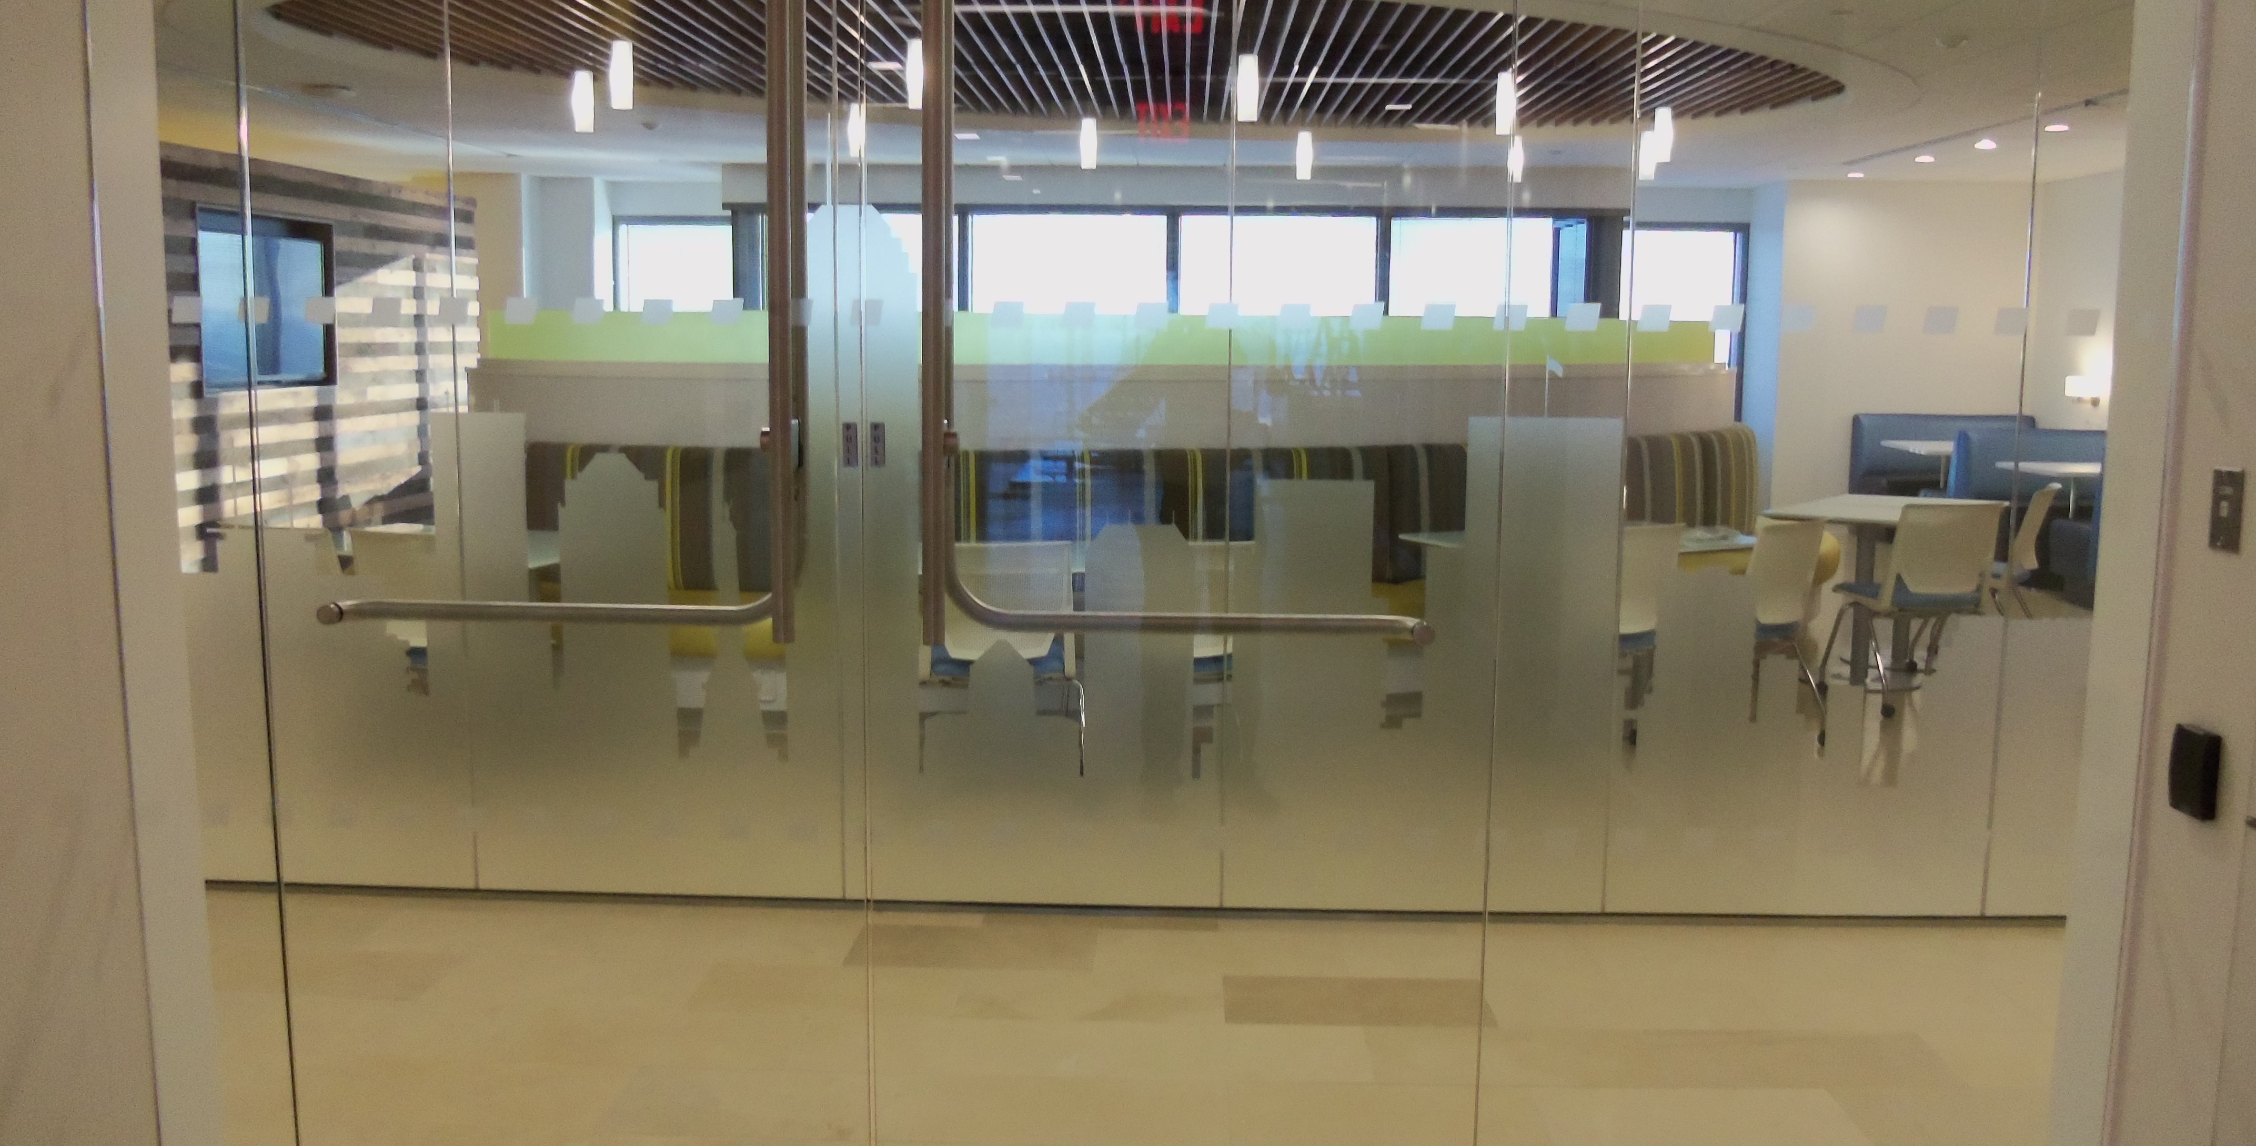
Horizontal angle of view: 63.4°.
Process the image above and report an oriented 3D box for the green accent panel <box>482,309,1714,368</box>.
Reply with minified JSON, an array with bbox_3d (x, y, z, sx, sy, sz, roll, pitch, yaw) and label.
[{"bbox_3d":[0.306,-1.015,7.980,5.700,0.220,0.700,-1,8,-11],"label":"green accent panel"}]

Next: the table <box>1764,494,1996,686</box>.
[{"bbox_3d":[3.417,0.092,8.203,0.760,0.750,1.320,6,9,36],"label":"table"}]

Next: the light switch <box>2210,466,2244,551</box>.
[{"bbox_3d":[1.464,-0.083,2.426,0.012,0.113,0.072,1,7,2],"label":"light switch"}]

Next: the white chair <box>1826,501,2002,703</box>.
[{"bbox_3d":[3.222,0.128,7.489,0.530,0.860,0.560,-2,8,-17],"label":"white chair"}]

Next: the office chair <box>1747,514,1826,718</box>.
[{"bbox_3d":[2.255,0.214,6.758,0.530,0.860,0.560,-5,9,-38],"label":"office chair"}]

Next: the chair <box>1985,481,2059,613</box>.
[{"bbox_3d":[3.928,0.022,8.357,0.560,0.860,0.530,6,9,34],"label":"chair"}]

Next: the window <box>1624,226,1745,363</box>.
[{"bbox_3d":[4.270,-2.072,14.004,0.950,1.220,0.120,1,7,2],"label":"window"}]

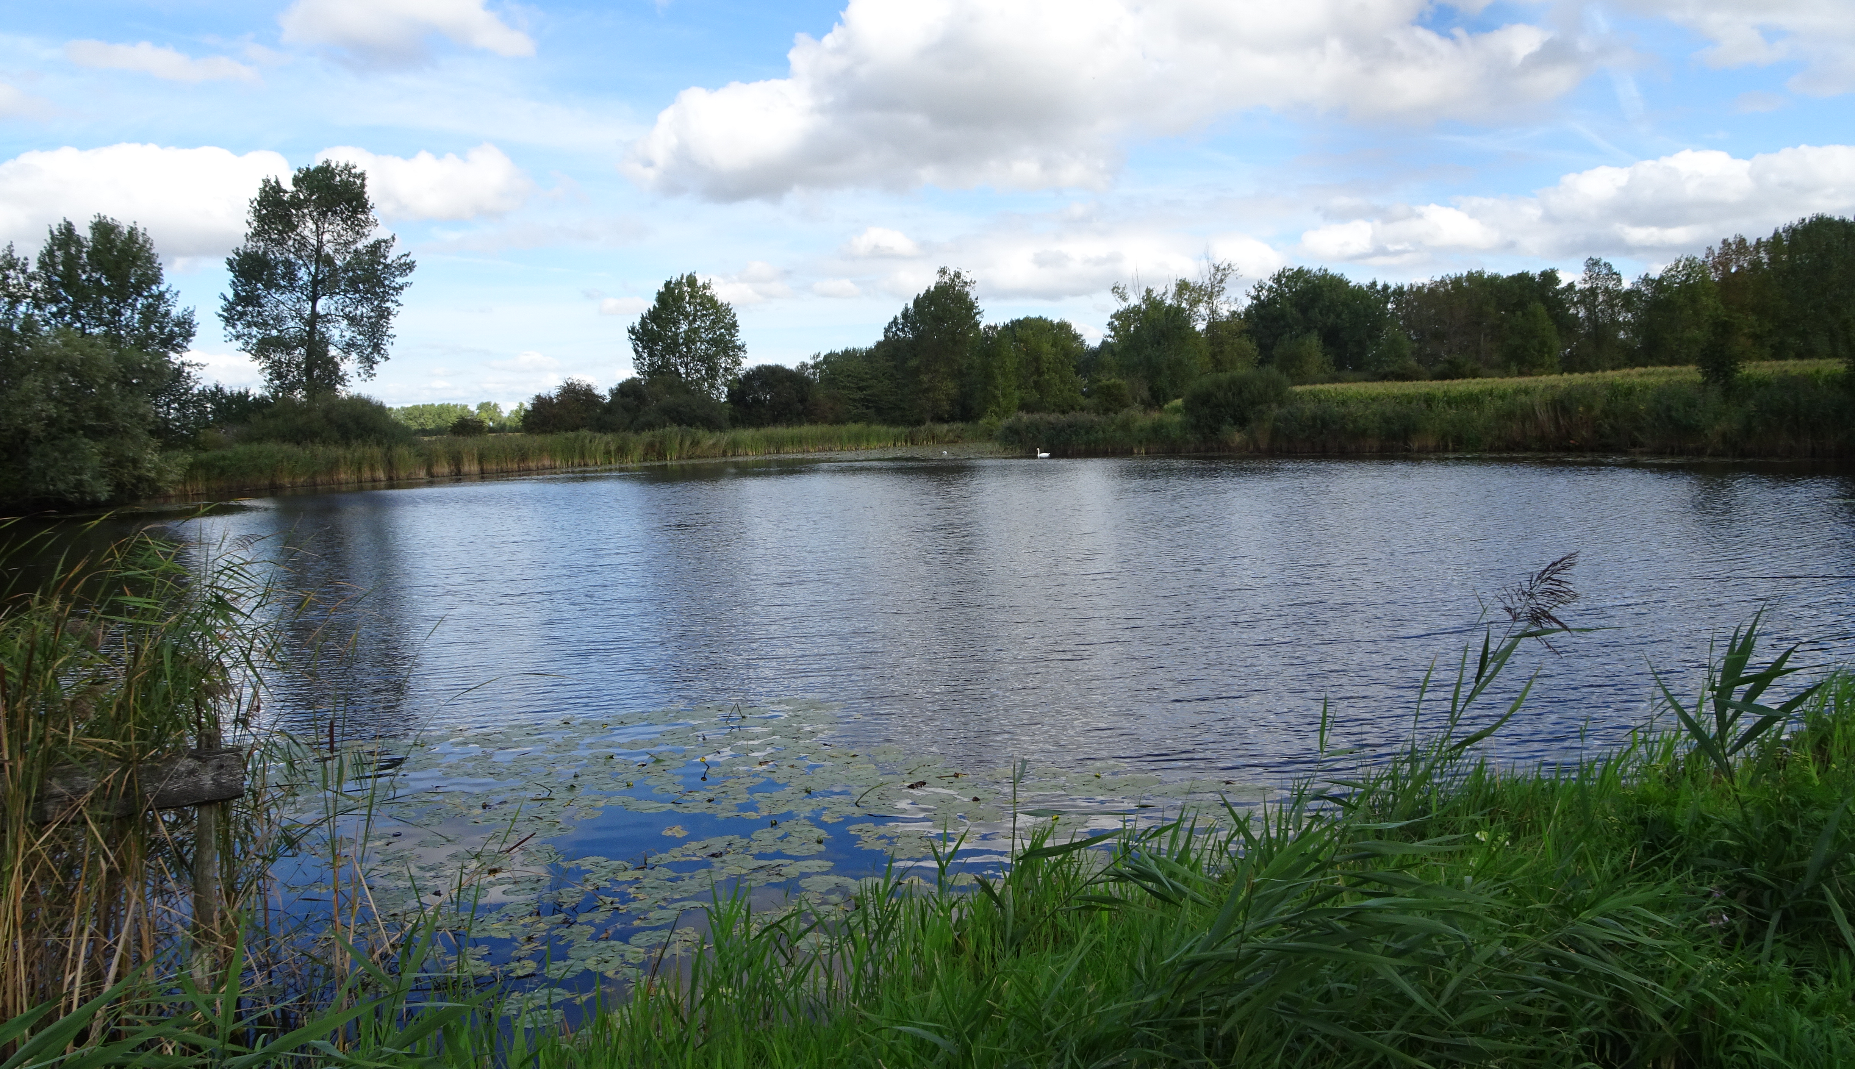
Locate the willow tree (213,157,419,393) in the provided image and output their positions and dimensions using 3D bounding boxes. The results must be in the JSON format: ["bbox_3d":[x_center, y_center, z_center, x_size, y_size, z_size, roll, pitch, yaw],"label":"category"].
[{"bbox_3d":[-35.103,-13.383,74.000,10.200,15.800,9.800,-2,5,-25],"label":"willow tree"}]

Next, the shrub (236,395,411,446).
[{"bbox_3d":[-32.851,-6.034,70.000,8.600,3.100,6.200,-2,5,-25],"label":"shrub"}]

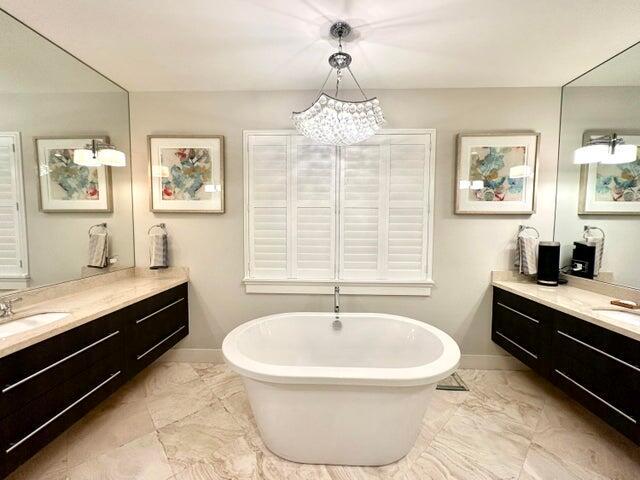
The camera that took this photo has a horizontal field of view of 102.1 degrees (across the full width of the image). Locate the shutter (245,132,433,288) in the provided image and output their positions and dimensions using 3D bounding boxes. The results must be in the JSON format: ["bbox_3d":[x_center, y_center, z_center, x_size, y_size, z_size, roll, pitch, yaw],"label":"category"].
[{"bbox_3d":[0.174,-0.304,2.507,1.821,1.485,0.090,0,3,2],"label":"shutter"}]

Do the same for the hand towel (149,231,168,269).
[{"bbox_3d":[-1.584,0.111,2.547,0.152,0.347,0.090,0,3,2],"label":"hand towel"}]

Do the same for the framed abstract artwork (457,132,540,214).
[{"bbox_3d":[1.653,-0.613,2.433,0.740,0.753,0.037,0,3,2],"label":"framed abstract artwork"}]

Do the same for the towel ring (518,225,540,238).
[{"bbox_3d":[1.956,-0.045,2.436,0.190,0.187,0.080,0,3,2],"label":"towel ring"}]

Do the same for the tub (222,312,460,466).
[{"bbox_3d":[0.135,1.021,1.957,1.628,0.590,1.076,0,3,2],"label":"tub"}]

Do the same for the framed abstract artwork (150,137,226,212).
[{"bbox_3d":[-1.288,-0.633,2.534,0.741,0.746,0.037,0,3,2],"label":"framed abstract artwork"}]

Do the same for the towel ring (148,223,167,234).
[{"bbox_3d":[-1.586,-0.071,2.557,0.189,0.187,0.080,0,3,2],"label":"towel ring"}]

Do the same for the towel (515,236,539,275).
[{"bbox_3d":[1.940,0.144,2.428,0.164,0.355,0.090,0,3,2],"label":"towel"}]

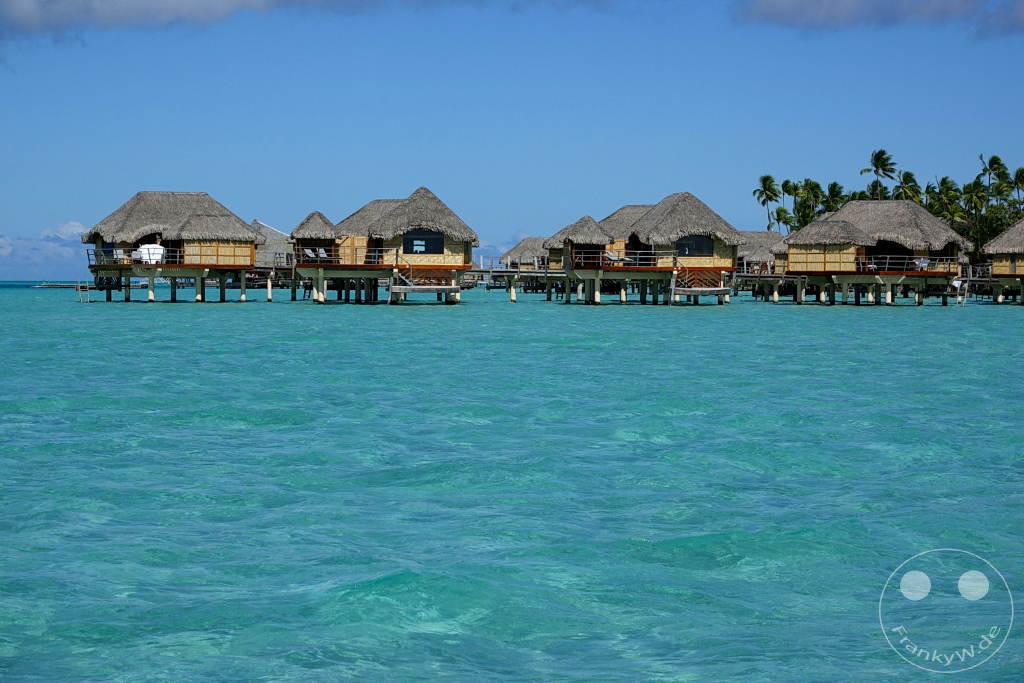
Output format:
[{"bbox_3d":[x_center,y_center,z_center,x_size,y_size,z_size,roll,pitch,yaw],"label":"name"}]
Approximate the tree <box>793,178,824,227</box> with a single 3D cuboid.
[{"bbox_3d":[50.927,-18.812,414.784,5.490,18.320,5.490,0,1,0],"label":"tree"}]

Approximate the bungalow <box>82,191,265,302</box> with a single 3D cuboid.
[{"bbox_3d":[-22.249,-6.238,158.946,11.820,7.320,11.300,0,1,0],"label":"bungalow"}]

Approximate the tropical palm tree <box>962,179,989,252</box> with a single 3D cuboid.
[{"bbox_3d":[76.713,-18.061,399.790,4.300,17.800,4.300,0,1,0],"label":"tropical palm tree"}]

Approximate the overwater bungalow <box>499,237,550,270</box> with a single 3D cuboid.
[{"bbox_3d":[4.415,-9.986,317.949,11.800,7.100,11.300,0,1,0],"label":"overwater bungalow"}]

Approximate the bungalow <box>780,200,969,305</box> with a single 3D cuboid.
[{"bbox_3d":[24.311,-6.005,162.949,12.780,7.000,11.300,0,1,0],"label":"bungalow"}]

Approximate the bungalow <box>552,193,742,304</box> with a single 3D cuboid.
[{"bbox_3d":[8.752,-6.007,155.946,12.100,7.210,11.300,0,1,-6],"label":"bungalow"}]

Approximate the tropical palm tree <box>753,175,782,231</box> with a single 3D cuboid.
[{"bbox_3d":[43.892,-19.171,414.775,5.150,18.980,5.150,0,1,0],"label":"tropical palm tree"}]

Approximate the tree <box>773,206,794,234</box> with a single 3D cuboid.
[{"bbox_3d":[44.378,-15.617,394.852,3.590,12.870,3.590,0,1,0],"label":"tree"}]

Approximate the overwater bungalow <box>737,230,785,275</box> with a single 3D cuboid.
[{"bbox_3d":[25.670,-8.339,257.950,11.800,7.000,11.300,0,1,0],"label":"overwater bungalow"}]

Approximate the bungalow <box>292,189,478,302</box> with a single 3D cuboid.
[{"bbox_3d":[-8.005,-6.043,151.945,11.660,7.340,11.300,0,1,-2],"label":"bungalow"}]

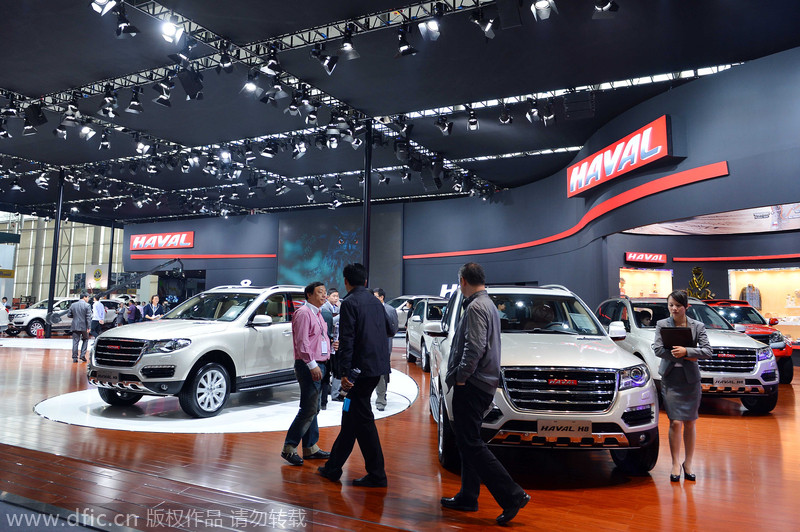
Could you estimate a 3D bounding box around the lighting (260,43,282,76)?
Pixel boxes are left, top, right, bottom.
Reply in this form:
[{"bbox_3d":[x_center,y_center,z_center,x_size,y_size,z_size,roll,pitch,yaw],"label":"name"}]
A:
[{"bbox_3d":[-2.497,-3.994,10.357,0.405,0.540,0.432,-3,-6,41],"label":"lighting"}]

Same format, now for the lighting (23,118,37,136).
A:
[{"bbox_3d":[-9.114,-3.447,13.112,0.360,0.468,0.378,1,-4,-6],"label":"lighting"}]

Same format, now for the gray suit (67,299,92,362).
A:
[{"bbox_3d":[-8.224,1.571,13.653,0.520,1.755,0.380,0,-5,8],"label":"gray suit"}]

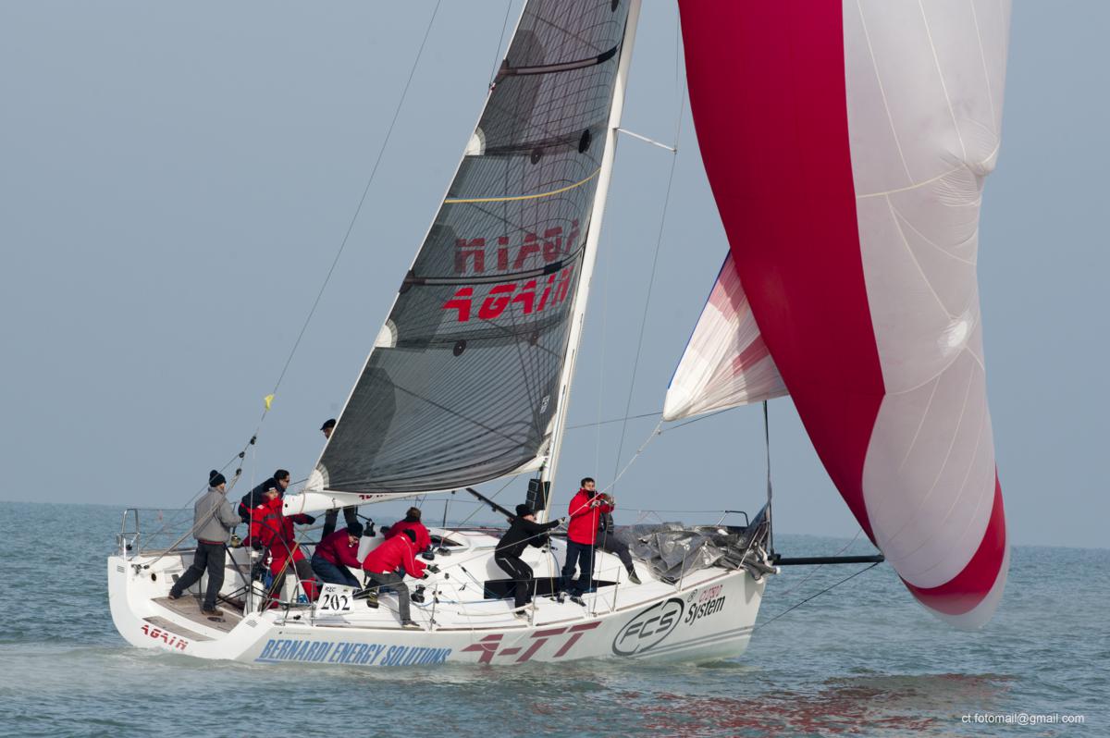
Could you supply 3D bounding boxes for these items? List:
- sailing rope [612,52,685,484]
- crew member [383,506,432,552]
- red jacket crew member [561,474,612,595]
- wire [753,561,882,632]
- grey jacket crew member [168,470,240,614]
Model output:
[{"bbox_3d":[1.257,-1.305,122.050,0.080,5.943,0.080,15,9,42],"label":"sailing rope"},{"bbox_3d":[-1.952,2.430,122.300,0.620,1.200,0.750,2,-1,30],"label":"crew member"},{"bbox_3d":[0.402,2.282,123.600,0.550,1.690,0.620,2,-1,44],"label":"red jacket crew member"},{"bbox_3d":[3.629,3.158,127.900,0.040,0.040,2.708,2,21,45],"label":"wire"},{"bbox_3d":[-4.530,2.250,119.900,0.850,1.860,0.600,3,-1,-28],"label":"grey jacket crew member"}]

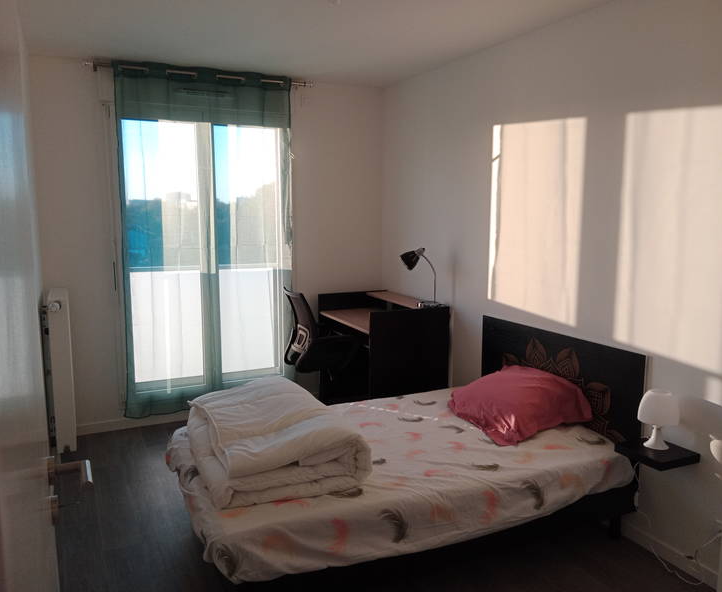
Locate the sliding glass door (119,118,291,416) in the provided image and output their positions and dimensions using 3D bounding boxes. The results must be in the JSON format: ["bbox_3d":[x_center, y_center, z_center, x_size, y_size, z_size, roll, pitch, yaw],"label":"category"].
[{"bbox_3d":[-1.082,-0.234,4.359,1.232,2.077,0.078,-4,9,-26],"label":"sliding glass door"}]

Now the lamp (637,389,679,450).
[{"bbox_3d":[1.273,0.522,2.533,0.161,0.253,0.161,-4,9,-26],"label":"lamp"}]

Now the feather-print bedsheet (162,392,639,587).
[{"bbox_3d":[0.143,0.767,2.820,1.938,0.201,1.201,-4,9,-26],"label":"feather-print bedsheet"}]

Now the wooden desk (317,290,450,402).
[{"bbox_3d":[0.137,0.479,4.377,0.603,0.902,0.899,-4,9,-26],"label":"wooden desk"}]

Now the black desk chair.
[{"bbox_3d":[-0.250,0.458,4.077,0.600,1.031,0.600,-3,9,-20],"label":"black desk chair"}]

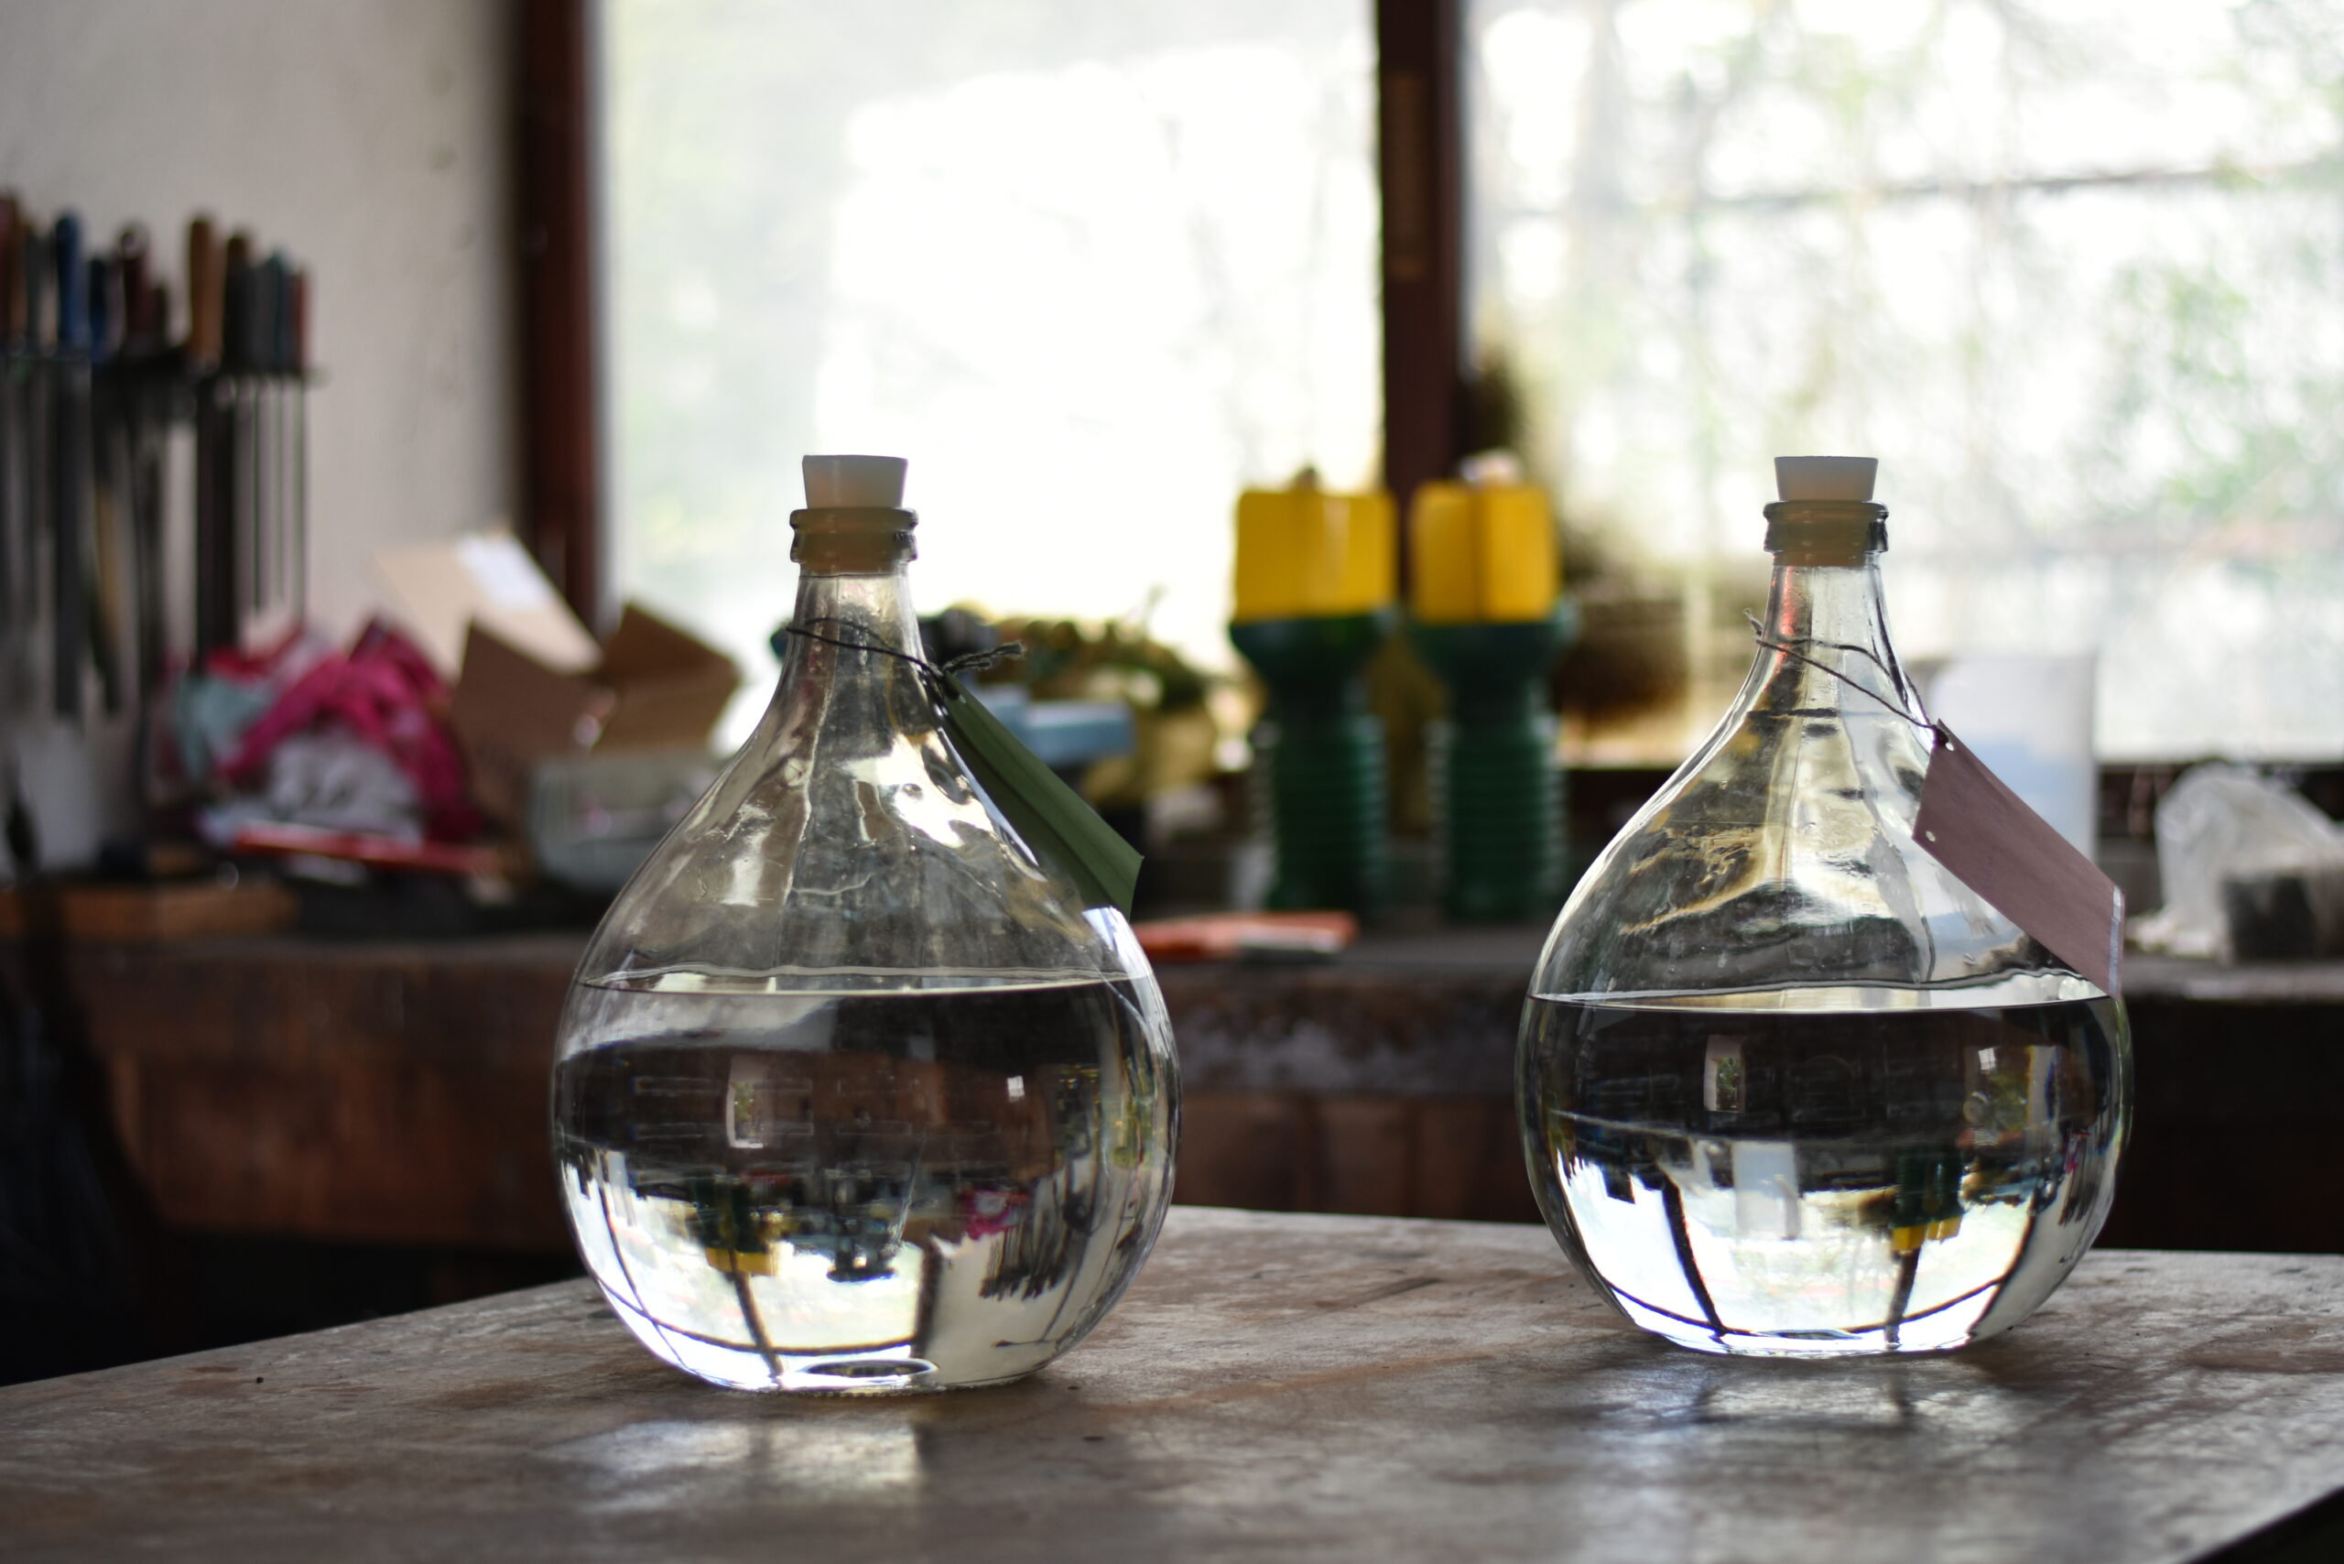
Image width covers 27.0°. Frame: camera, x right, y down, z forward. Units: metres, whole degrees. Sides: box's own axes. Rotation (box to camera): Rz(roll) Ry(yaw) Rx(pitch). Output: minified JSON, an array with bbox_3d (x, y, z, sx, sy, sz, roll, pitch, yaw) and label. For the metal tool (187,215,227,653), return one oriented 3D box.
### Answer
[{"bbox_3d":[-0.850,-0.303,4.300,0.028,0.382,0.028,-1,0,30],"label":"metal tool"}]

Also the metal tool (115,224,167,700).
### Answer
[{"bbox_3d":[-0.894,-0.277,4.230,0.030,0.405,0.034,-1,0,30],"label":"metal tool"}]

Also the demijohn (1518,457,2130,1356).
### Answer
[{"bbox_3d":[0.229,0.043,1.715,0.214,0.313,0.214,-1,0,0],"label":"demijohn"}]

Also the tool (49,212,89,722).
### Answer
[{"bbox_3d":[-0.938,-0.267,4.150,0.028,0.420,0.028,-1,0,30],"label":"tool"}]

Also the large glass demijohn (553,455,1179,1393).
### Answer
[{"bbox_3d":[-0.105,0.046,1.668,0.212,0.314,0.212,-1,0,0],"label":"large glass demijohn"}]

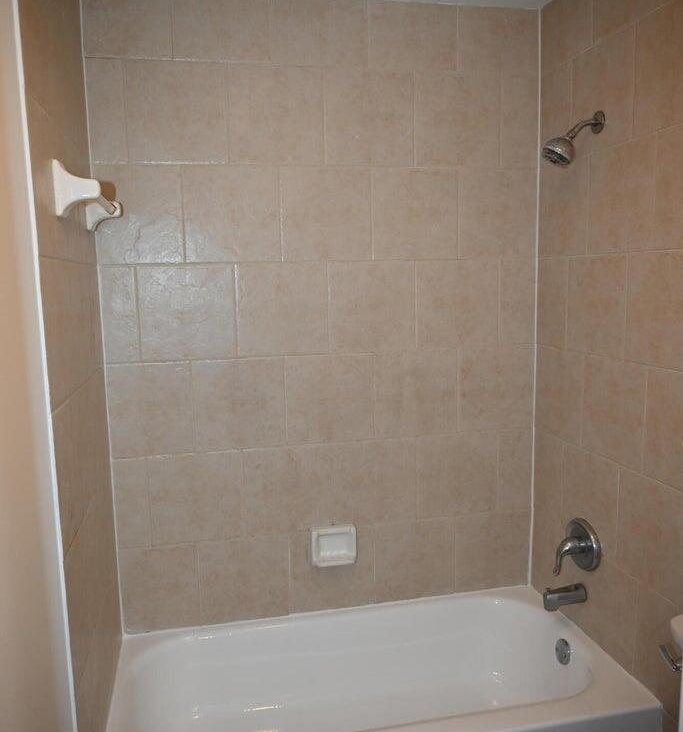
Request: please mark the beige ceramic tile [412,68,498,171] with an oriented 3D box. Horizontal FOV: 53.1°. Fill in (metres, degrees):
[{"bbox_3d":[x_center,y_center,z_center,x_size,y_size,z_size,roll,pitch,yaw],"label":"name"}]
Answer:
[{"bbox_3d":[0.396,-0.826,2.306,0.305,0.305,0.012,-3,8,-12],"label":"beige ceramic tile"}]

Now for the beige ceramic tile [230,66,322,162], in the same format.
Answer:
[{"bbox_3d":[-0.206,-0.796,2.175,0.305,0.305,0.012,-3,8,-12],"label":"beige ceramic tile"}]

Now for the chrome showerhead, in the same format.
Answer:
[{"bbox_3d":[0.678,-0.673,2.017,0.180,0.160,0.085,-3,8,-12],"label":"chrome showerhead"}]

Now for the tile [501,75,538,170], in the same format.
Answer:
[{"bbox_3d":[0.615,-0.838,2.356,0.140,0.307,0.010,-3,8,-12],"label":"tile"}]

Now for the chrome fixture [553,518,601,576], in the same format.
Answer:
[{"bbox_3d":[0.740,0.587,2.195,0.100,0.181,0.165,-3,8,-12],"label":"chrome fixture"}]

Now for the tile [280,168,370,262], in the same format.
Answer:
[{"bbox_3d":[-0.049,-0.503,2.261,0.306,0.306,0.010,-3,8,-12],"label":"tile"}]

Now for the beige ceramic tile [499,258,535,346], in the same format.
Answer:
[{"bbox_3d":[0.627,-0.227,2.437,0.141,0.304,0.010,-3,8,-12],"label":"beige ceramic tile"}]

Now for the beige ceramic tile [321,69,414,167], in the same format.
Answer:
[{"bbox_3d":[0.094,-0.811,2.244,0.302,0.307,0.010,-3,8,-12],"label":"beige ceramic tile"}]

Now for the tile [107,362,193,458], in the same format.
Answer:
[{"bbox_3d":[-0.619,0.141,2.220,0.258,0.307,0.010,-3,8,-12],"label":"tile"}]

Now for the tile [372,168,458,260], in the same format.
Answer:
[{"bbox_3d":[0.253,-0.514,2.319,0.301,0.303,0.010,-3,8,-12],"label":"tile"}]

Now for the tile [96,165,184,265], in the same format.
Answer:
[{"bbox_3d":[-0.630,-0.474,2.136,0.260,0.306,0.010,-3,8,-12],"label":"tile"}]

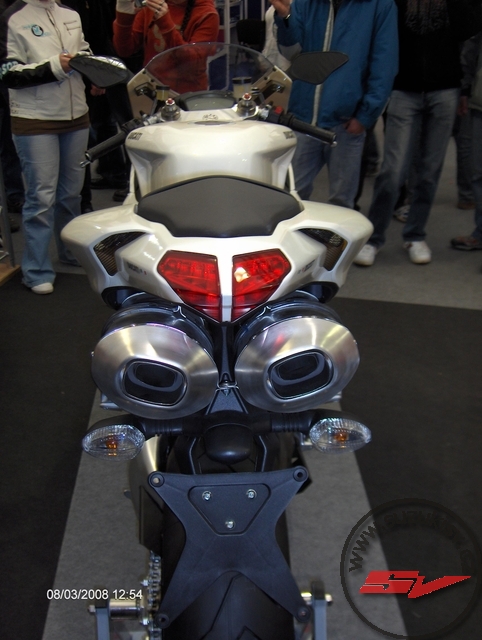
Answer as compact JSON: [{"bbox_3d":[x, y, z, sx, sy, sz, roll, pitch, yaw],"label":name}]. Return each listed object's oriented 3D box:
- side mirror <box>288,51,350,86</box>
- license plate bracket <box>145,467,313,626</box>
[{"bbox_3d":[0.223,-0.727,2.080,0.170,0.092,0.070,-1,27,-3],"label":"side mirror"},{"bbox_3d":[-0.013,0.268,0.850,0.185,0.185,0.032,-1,2,-3],"label":"license plate bracket"}]

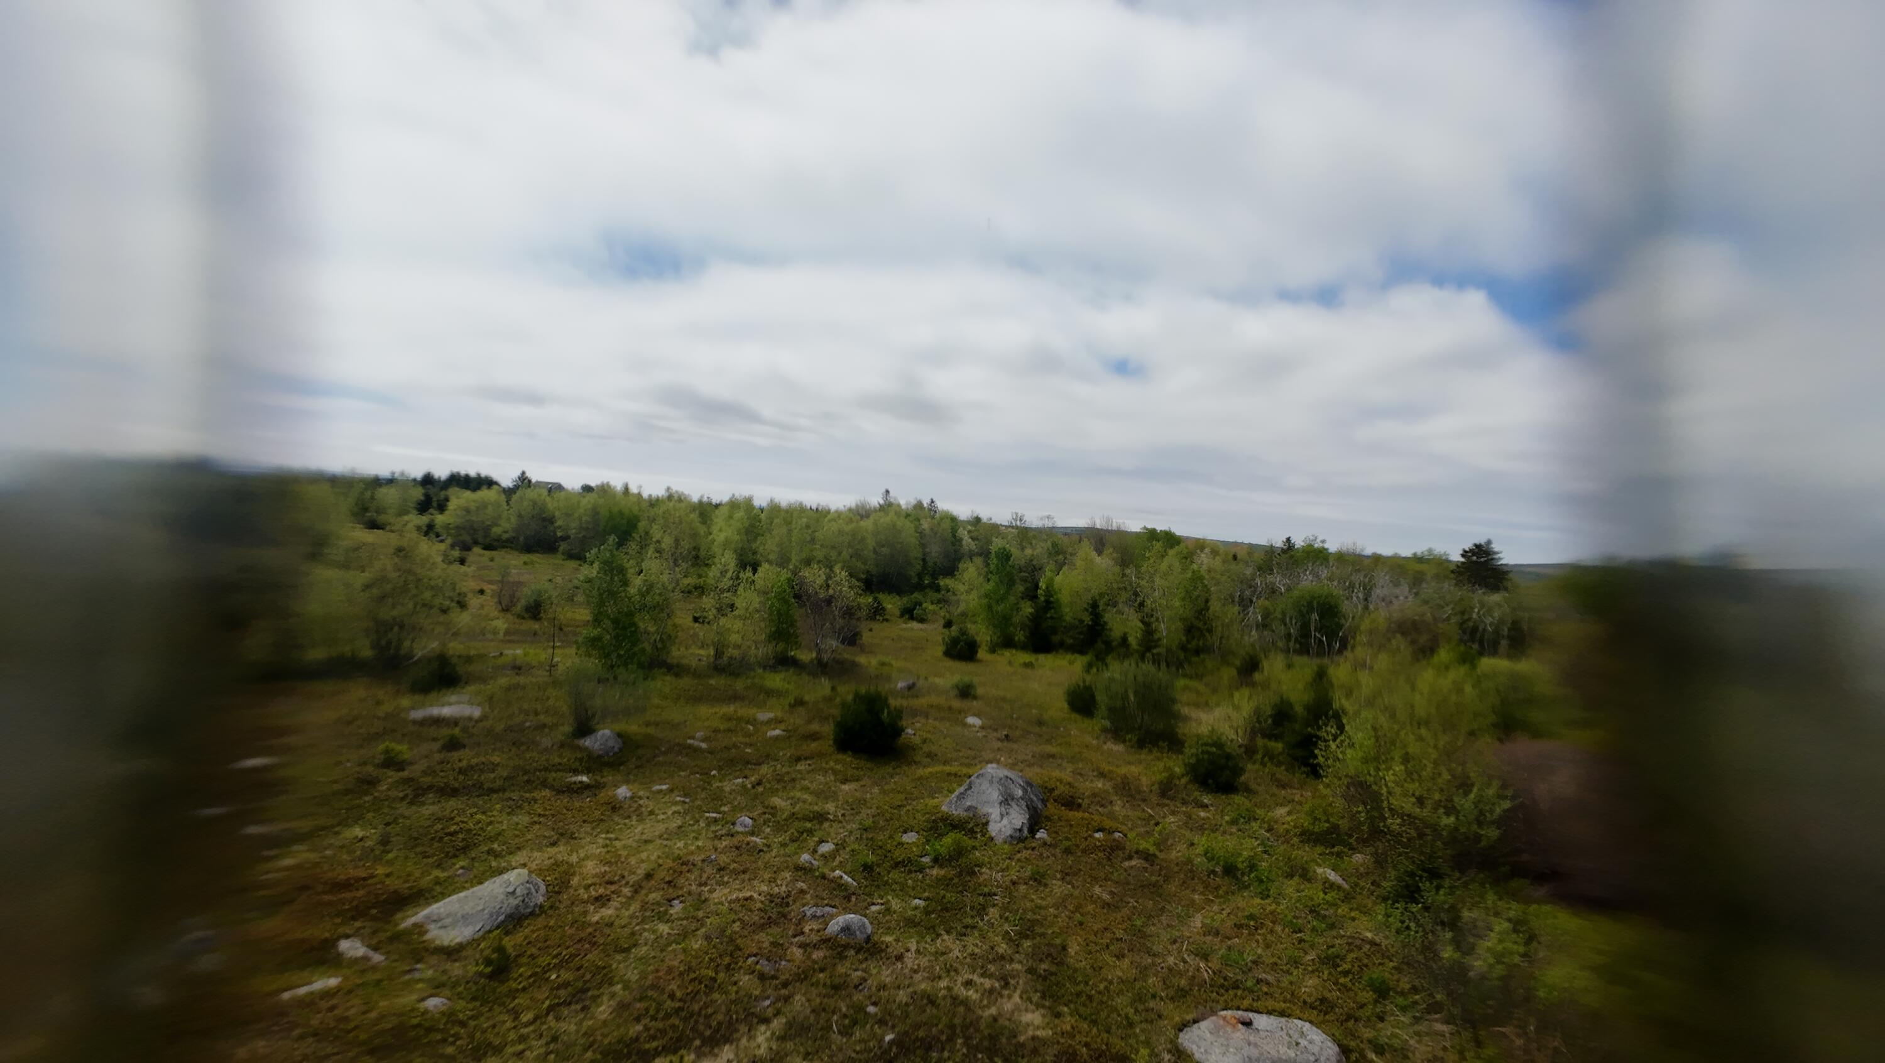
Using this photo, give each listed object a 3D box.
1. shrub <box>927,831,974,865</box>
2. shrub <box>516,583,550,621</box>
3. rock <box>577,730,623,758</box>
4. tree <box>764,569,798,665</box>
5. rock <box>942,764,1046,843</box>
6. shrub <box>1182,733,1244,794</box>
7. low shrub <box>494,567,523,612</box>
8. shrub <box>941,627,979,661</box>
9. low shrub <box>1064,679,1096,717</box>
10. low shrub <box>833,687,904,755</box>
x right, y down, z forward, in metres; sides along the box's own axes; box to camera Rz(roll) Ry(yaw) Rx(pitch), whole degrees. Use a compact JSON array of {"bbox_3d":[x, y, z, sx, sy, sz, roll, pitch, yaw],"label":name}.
[{"bbox_3d":[0.118,4.223,8.126,0.640,0.256,0.576,4,0,3],"label":"shrub"},{"bbox_3d":[-14.441,2.468,21.179,0.980,1.356,0.931,4,1,-34],"label":"shrub"},{"bbox_3d":[-6.026,3.689,10.594,0.678,0.361,0.610,4,1,-29],"label":"rock"},{"bbox_3d":[-5.266,2.742,19.598,1.160,2.950,1.100,4,1,-14],"label":"tree"},{"bbox_3d":[0.813,4.000,9.207,1.598,0.787,1.438,4,0,7],"label":"rock"},{"bbox_3d":[5.417,4.544,11.998,1.210,1.070,1.150,4,1,26],"label":"shrub"},{"bbox_3d":[-16.227,2.173,22.423,0.834,1.656,0.792,4,1,-36],"label":"low shrub"},{"bbox_3d":[0.668,4.032,21.767,1.390,1.190,1.320,4,1,3],"label":"shrub"},{"bbox_3d":[3.415,4.097,14.739,0.840,0.889,0.798,4,1,14],"label":"low shrub"},{"bbox_3d":[-1.425,3.617,11.535,1.342,1.176,1.275,4,0,-6],"label":"low shrub"}]

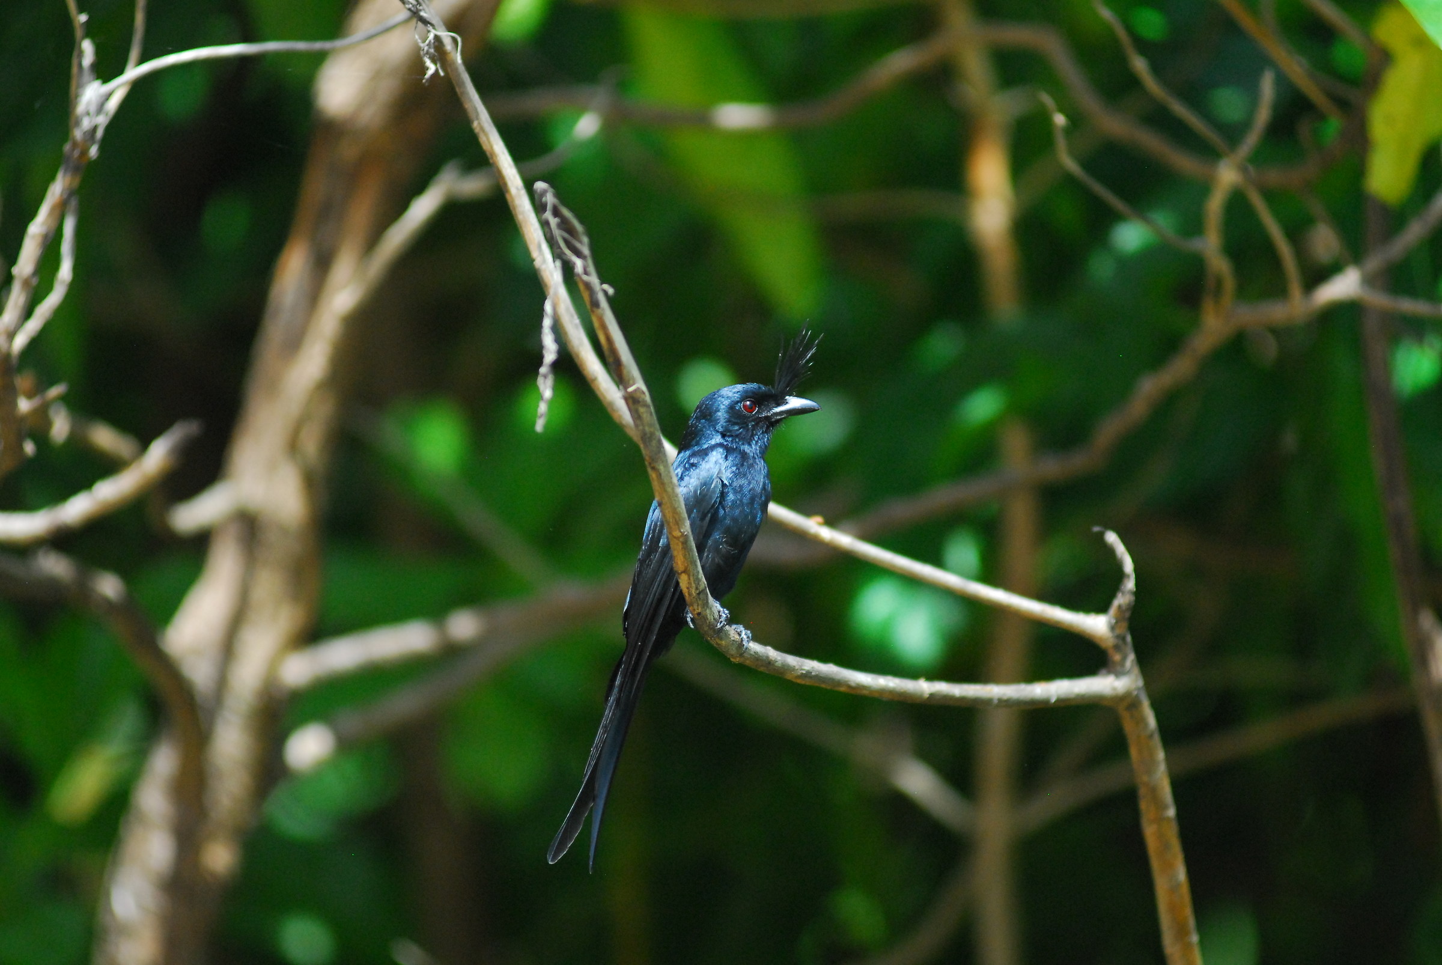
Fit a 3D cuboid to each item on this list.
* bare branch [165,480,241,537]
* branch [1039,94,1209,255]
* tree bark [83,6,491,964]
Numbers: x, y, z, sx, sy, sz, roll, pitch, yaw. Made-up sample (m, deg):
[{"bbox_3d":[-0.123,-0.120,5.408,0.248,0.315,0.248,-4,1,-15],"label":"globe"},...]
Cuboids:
[{"bbox_3d":[-0.284,0.014,6.600,0.046,0.018,0.020,-25,0,0],"label":"bare branch"},{"bbox_3d":[0.201,-0.151,6.100,0.118,0.030,0.030,43,0,0],"label":"branch"},{"bbox_3d":[-0.236,0.000,6.650,0.097,0.570,0.090,15,0,0],"label":"tree bark"}]

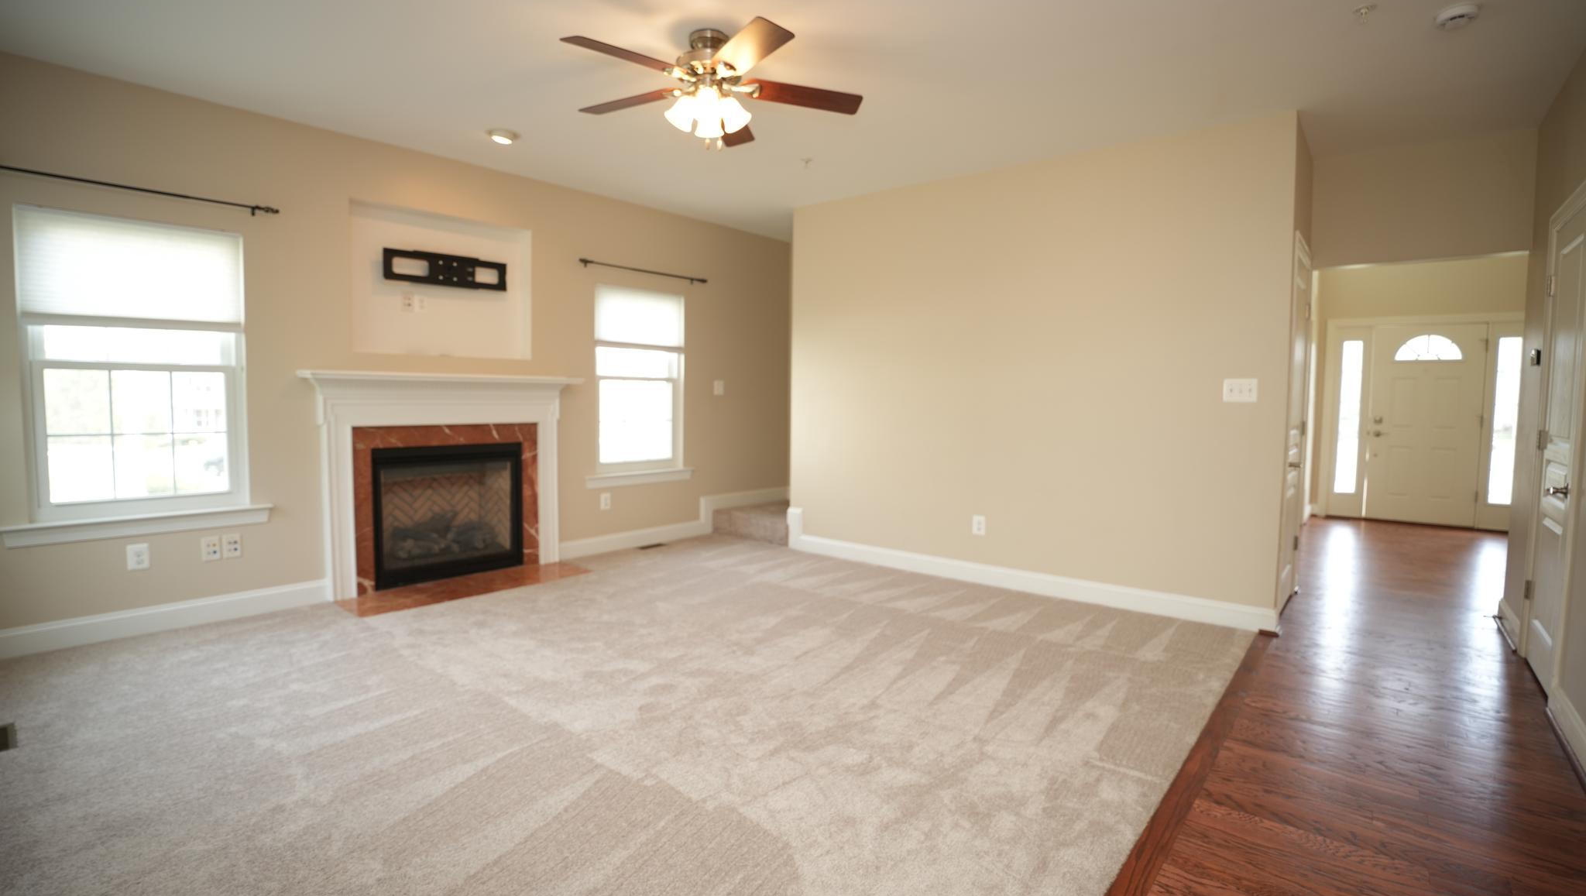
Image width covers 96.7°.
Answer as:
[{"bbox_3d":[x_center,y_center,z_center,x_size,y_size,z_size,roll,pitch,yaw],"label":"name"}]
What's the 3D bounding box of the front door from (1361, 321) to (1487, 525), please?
[{"bbox_3d":[6.490,-0.244,7.241,0.900,2.030,0.060,4,5,40],"label":"front door"}]

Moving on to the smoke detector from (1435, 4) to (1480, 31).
[{"bbox_3d":[2.530,-1.638,2.684,0.138,0.045,0.138,4,5,40],"label":"smoke detector"}]

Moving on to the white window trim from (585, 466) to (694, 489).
[{"bbox_3d":[-1.262,0.254,5.885,0.080,0.095,1.100,4,5,40],"label":"white window trim"}]

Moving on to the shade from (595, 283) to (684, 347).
[{"bbox_3d":[-1.248,-1.076,5.843,0.050,0.455,0.902,3,5,40],"label":"shade"}]

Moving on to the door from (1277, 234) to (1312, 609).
[{"bbox_3d":[2.926,-0.090,4.128,0.070,2.128,0.861,3,5,40],"label":"door"}]

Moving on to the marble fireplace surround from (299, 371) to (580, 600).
[{"bbox_3d":[-2.194,0.214,4.633,0.230,1.350,1.740,4,5,40],"label":"marble fireplace surround"}]

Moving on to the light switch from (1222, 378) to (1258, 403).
[{"bbox_3d":[2.428,-0.311,3.824,0.163,0.122,0.015,3,5,40],"label":"light switch"}]

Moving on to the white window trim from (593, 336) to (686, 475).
[{"bbox_3d":[-1.263,-0.347,5.900,0.090,1.080,0.930,4,5,40],"label":"white window trim"}]

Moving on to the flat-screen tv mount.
[{"bbox_3d":[-2.319,-1.183,4.737,0.080,0.203,0.810,3,5,40],"label":"flat-screen tv mount"}]

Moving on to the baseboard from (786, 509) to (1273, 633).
[{"bbox_3d":[1.292,0.753,4.860,3.407,0.335,0.025,3,5,40],"label":"baseboard"}]

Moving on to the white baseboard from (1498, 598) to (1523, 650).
[{"bbox_3d":[3.840,0.935,3.778,0.030,0.135,0.740,4,5,40],"label":"white baseboard"}]

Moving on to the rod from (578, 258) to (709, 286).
[{"bbox_3d":[-1.188,-1.425,5.756,0.090,0.050,1.307,3,5,40],"label":"rod"}]

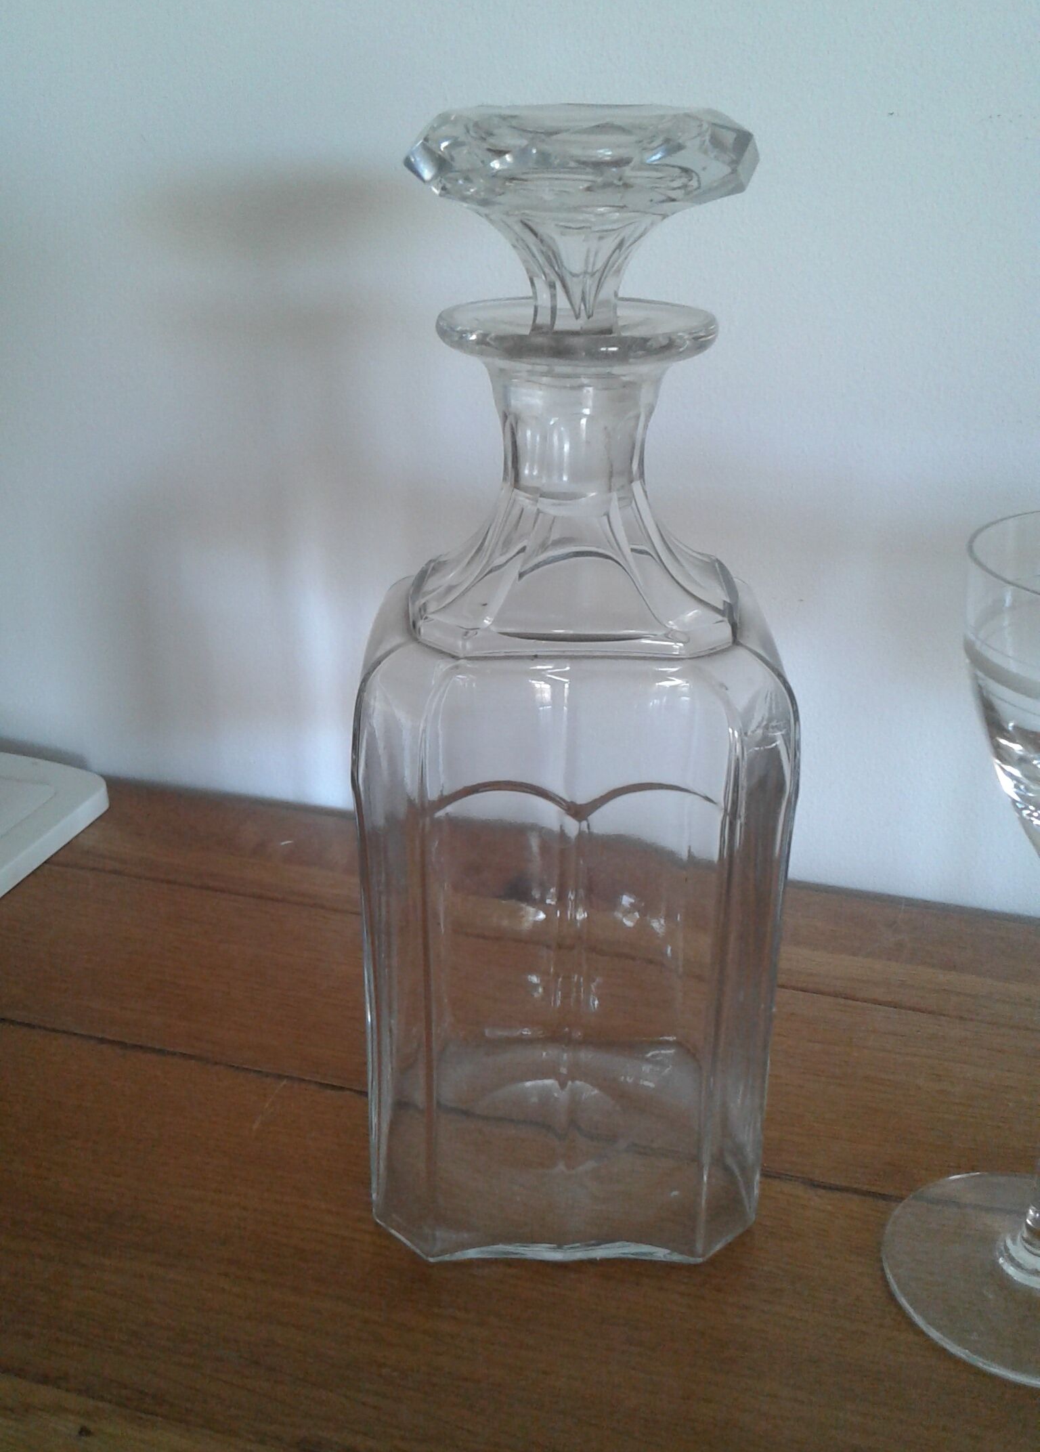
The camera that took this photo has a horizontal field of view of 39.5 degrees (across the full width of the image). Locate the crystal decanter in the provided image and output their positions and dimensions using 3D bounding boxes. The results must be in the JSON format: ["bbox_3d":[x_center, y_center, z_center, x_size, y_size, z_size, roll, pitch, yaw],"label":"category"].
[{"bbox_3d":[0.012,-0.008,0.324,0.092,0.241,0.092,0,22,0],"label":"crystal decanter"}]

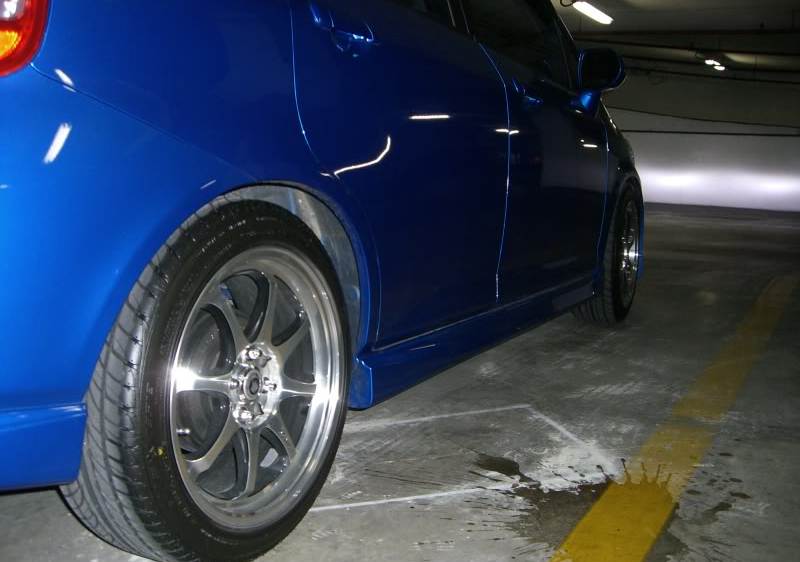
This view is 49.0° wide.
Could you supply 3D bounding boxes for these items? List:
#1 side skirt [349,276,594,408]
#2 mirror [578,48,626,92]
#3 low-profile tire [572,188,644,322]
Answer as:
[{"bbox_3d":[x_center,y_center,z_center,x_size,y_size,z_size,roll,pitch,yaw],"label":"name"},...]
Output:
[{"bbox_3d":[0.289,0.098,2.452,0.100,0.115,1.670,4,8,27],"label":"side skirt"},{"bbox_3d":[0.679,-0.708,2.946,0.160,0.143,0.100,4,8,27],"label":"mirror"},{"bbox_3d":[0.835,-0.119,3.578,0.195,0.580,0.580,3,8,25],"label":"low-profile tire"}]

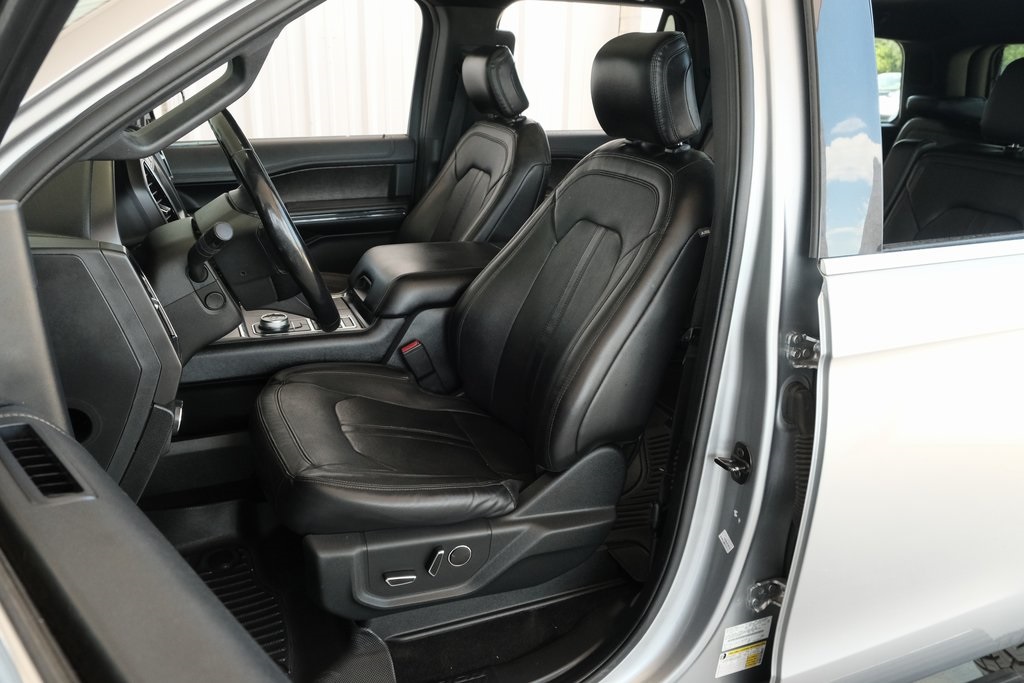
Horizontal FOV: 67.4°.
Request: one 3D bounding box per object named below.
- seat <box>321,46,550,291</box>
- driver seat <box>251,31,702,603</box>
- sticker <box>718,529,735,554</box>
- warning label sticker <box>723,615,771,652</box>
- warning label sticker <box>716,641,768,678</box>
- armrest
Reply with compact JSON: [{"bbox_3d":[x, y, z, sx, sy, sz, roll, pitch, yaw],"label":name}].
[{"bbox_3d":[-0.349,-0.343,2.220,0.845,0.960,0.570,-7,21,-19],"label":"seat"},{"bbox_3d":[-0.073,-0.078,1.472,0.845,0.965,0.570,-7,21,-19],"label":"driver seat"},{"bbox_3d":[0.350,0.326,1.250,0.015,0.038,0.001,-47,19,-3],"label":"sticker"},{"bbox_3d":[0.391,0.485,1.275,0.091,0.048,0.001,-5,20,-20],"label":"warning label sticker"},{"bbox_3d":[0.385,0.534,1.290,0.091,0.049,0.001,-2,19,-21],"label":"warning label sticker"},{"bbox_3d":[-0.156,-0.173,1.881,0.435,0.120,0.290,-7,21,-19],"label":"armrest"}]

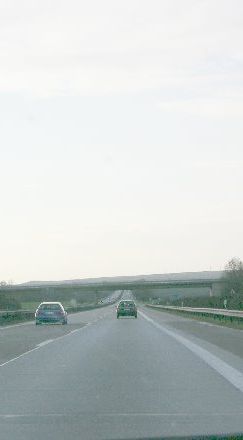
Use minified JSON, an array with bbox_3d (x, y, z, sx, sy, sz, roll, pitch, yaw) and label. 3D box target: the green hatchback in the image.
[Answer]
[{"bbox_3d":[0.508,7.600,106.300,1.670,1.440,4.000,0,-4,0],"label":"green hatchback"}]

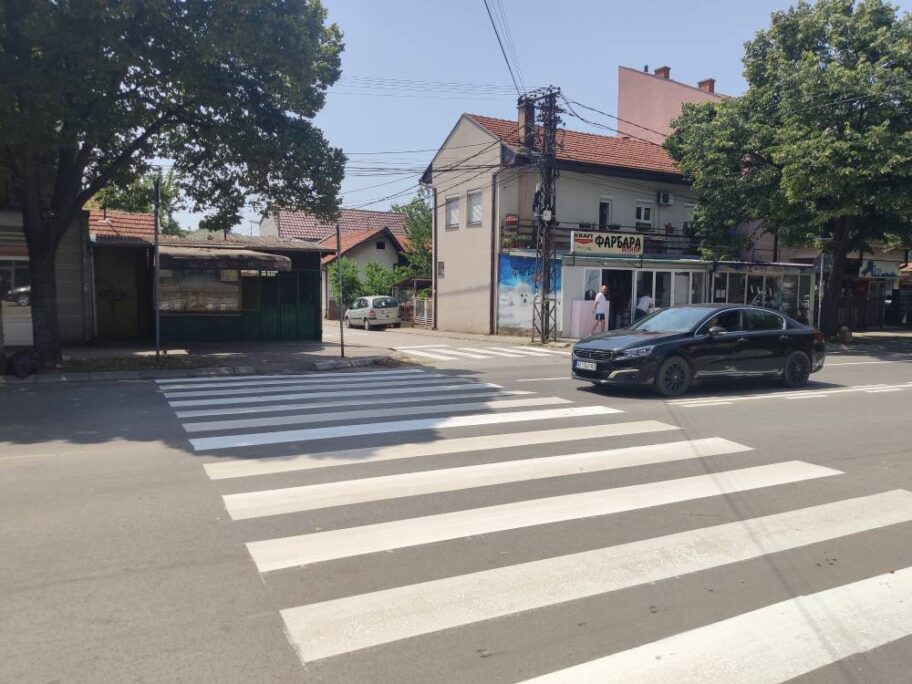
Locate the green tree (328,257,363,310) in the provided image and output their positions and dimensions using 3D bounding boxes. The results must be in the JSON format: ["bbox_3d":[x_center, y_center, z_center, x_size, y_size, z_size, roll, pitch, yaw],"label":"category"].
[{"bbox_3d":[-6.405,-3.062,39.390,2.100,3.600,2.100,-2,5,-27],"label":"green tree"}]

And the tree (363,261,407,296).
[{"bbox_3d":[-3.957,-2.876,39.403,2.700,3.400,2.500,-2,5,-27],"label":"tree"}]

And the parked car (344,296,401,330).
[{"bbox_3d":[-4.268,-1.504,34.802,1.740,1.620,4.200,-2,5,-27],"label":"parked car"}]

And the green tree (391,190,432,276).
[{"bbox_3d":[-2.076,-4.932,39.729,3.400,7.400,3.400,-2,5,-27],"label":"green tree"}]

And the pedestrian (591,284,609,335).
[{"bbox_3d":[4.796,-1.014,22.789,0.450,1.750,0.500,3,5,23],"label":"pedestrian"}]

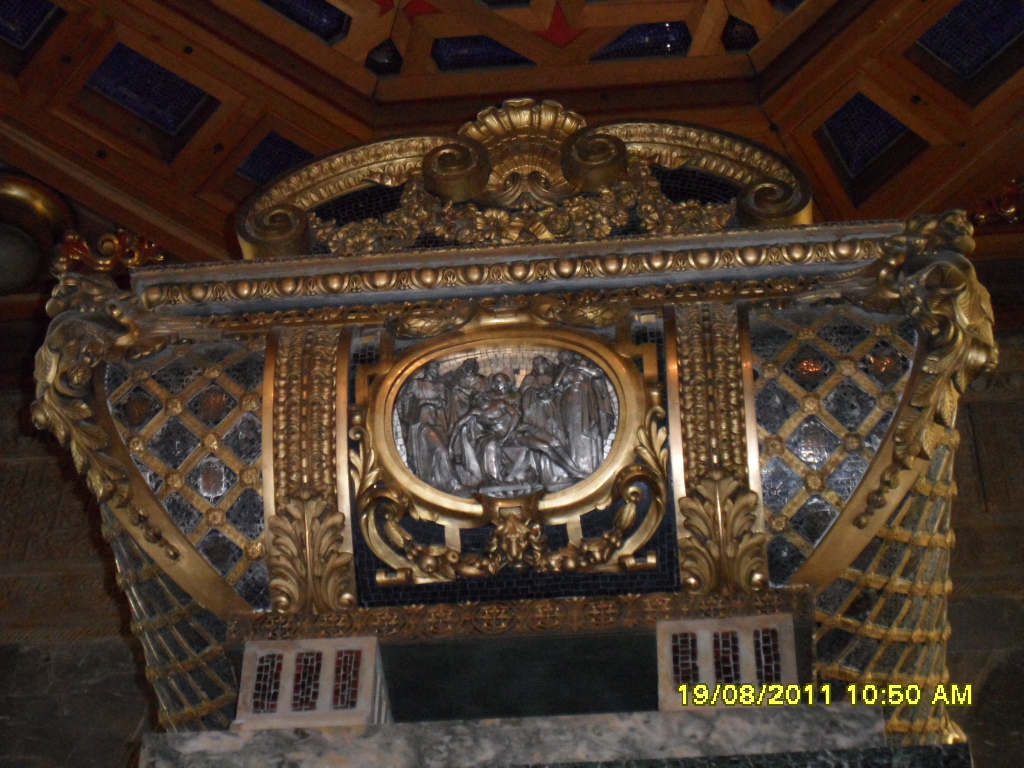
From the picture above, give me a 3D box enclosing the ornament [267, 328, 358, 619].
[{"bbox_3d":[-0.447,0.195,5.327,0.200,0.630,0.130,-3,-10,6],"label":"ornament"}]

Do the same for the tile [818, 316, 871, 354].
[{"bbox_3d":[0.739,-0.108,5.277,0.117,0.096,0.020,-3,-30,6],"label":"tile"}]

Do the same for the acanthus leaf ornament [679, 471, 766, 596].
[{"bbox_3d":[0.461,0.327,5.209,0.200,0.085,0.285,-3,-86,6],"label":"acanthus leaf ornament"}]

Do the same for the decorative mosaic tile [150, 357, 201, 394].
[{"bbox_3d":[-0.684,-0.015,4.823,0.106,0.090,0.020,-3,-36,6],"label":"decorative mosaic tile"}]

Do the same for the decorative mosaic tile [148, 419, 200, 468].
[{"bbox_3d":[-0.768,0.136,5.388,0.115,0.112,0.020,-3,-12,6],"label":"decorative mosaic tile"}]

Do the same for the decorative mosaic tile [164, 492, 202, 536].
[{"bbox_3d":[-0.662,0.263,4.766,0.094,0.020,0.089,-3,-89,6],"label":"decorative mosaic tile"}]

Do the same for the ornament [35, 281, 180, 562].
[{"bbox_3d":[-0.927,0.071,5.382,0.180,0.600,0.190,-28,-12,28],"label":"ornament"}]

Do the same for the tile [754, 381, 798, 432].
[{"bbox_3d":[0.586,0.052,5.243,0.095,0.118,0.020,-3,-12,6],"label":"tile"}]

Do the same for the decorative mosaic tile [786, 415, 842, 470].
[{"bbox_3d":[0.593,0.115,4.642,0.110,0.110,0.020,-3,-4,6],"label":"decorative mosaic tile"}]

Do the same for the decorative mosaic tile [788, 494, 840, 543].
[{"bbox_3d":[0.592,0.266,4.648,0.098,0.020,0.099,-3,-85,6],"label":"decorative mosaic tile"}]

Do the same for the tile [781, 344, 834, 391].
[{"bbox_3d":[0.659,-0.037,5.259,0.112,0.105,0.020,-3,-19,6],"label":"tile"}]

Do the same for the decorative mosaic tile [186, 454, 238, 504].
[{"bbox_3d":[-0.679,0.216,5.366,0.114,0.110,0.020,-3,-4,6],"label":"decorative mosaic tile"}]

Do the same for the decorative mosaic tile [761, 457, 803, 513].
[{"bbox_3d":[0.596,0.222,5.231,0.090,0.020,0.121,-3,-86,6],"label":"decorative mosaic tile"}]

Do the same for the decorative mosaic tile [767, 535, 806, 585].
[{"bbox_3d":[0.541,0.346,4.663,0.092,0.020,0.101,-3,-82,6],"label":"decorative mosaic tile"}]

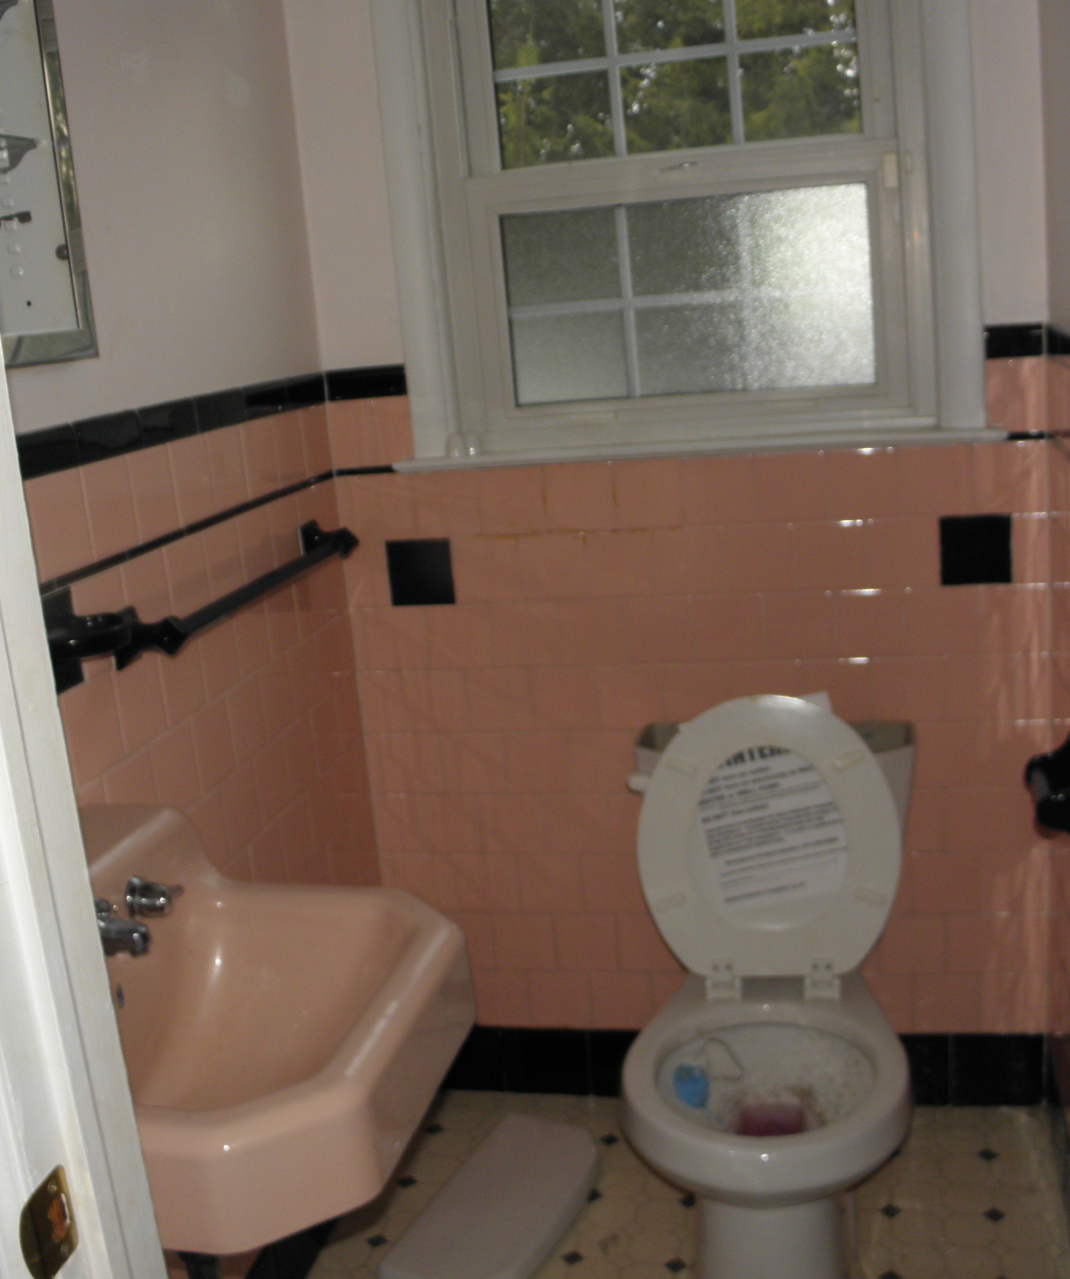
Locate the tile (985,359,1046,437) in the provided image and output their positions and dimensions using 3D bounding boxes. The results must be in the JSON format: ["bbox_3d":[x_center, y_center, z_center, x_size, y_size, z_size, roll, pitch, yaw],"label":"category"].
[{"bbox_3d":[0.691,-0.356,2.007,0.097,0.108,0.009,-2,14,12],"label":"tile"}]

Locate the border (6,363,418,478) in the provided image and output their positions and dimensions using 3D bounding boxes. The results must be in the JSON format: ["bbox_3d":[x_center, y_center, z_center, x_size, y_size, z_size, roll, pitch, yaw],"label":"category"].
[{"bbox_3d":[-0.363,-0.298,1.792,0.146,0.050,0.884,-2,14,13],"label":"border"}]

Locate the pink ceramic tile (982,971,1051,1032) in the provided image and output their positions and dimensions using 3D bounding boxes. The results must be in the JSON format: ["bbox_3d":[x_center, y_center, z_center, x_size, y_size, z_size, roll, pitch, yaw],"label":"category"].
[{"bbox_3d":[0.791,0.595,2.275,0.108,0.108,0.010,-2,14,11],"label":"pink ceramic tile"}]

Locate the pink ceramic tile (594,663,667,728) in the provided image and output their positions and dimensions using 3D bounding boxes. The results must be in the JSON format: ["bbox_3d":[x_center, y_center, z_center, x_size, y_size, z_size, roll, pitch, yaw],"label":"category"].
[{"bbox_3d":[0.157,0.090,2.258,0.108,0.108,0.010,-2,14,11],"label":"pink ceramic tile"}]

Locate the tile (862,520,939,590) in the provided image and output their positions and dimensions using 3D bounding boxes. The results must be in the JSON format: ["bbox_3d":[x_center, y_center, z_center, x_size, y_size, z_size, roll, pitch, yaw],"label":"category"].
[{"bbox_3d":[0.564,-0.135,2.110,0.108,0.108,0.009,-2,14,13],"label":"tile"}]

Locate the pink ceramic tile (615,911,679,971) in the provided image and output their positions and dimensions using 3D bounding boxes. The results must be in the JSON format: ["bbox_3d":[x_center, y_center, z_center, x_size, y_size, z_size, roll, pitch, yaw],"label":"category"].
[{"bbox_3d":[0.194,0.515,2.360,0.108,0.108,0.012,-2,14,13],"label":"pink ceramic tile"}]

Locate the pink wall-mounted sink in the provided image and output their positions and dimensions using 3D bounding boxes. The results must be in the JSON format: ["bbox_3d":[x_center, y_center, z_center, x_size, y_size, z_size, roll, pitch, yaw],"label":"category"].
[{"bbox_3d":[-0.306,0.335,1.251,0.455,0.225,0.455,-2,14,13],"label":"pink wall-mounted sink"}]

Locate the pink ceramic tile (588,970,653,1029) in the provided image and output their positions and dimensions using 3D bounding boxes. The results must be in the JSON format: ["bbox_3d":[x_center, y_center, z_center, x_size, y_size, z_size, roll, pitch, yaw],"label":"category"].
[{"bbox_3d":[0.151,0.623,2.398,0.108,0.108,0.012,-2,14,13],"label":"pink ceramic tile"}]

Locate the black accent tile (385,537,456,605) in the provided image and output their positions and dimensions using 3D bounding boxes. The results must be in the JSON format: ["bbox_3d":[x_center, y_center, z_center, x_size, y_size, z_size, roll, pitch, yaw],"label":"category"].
[{"bbox_3d":[-0.186,-0.111,2.268,0.108,0.108,0.010,-2,14,11],"label":"black accent tile"}]

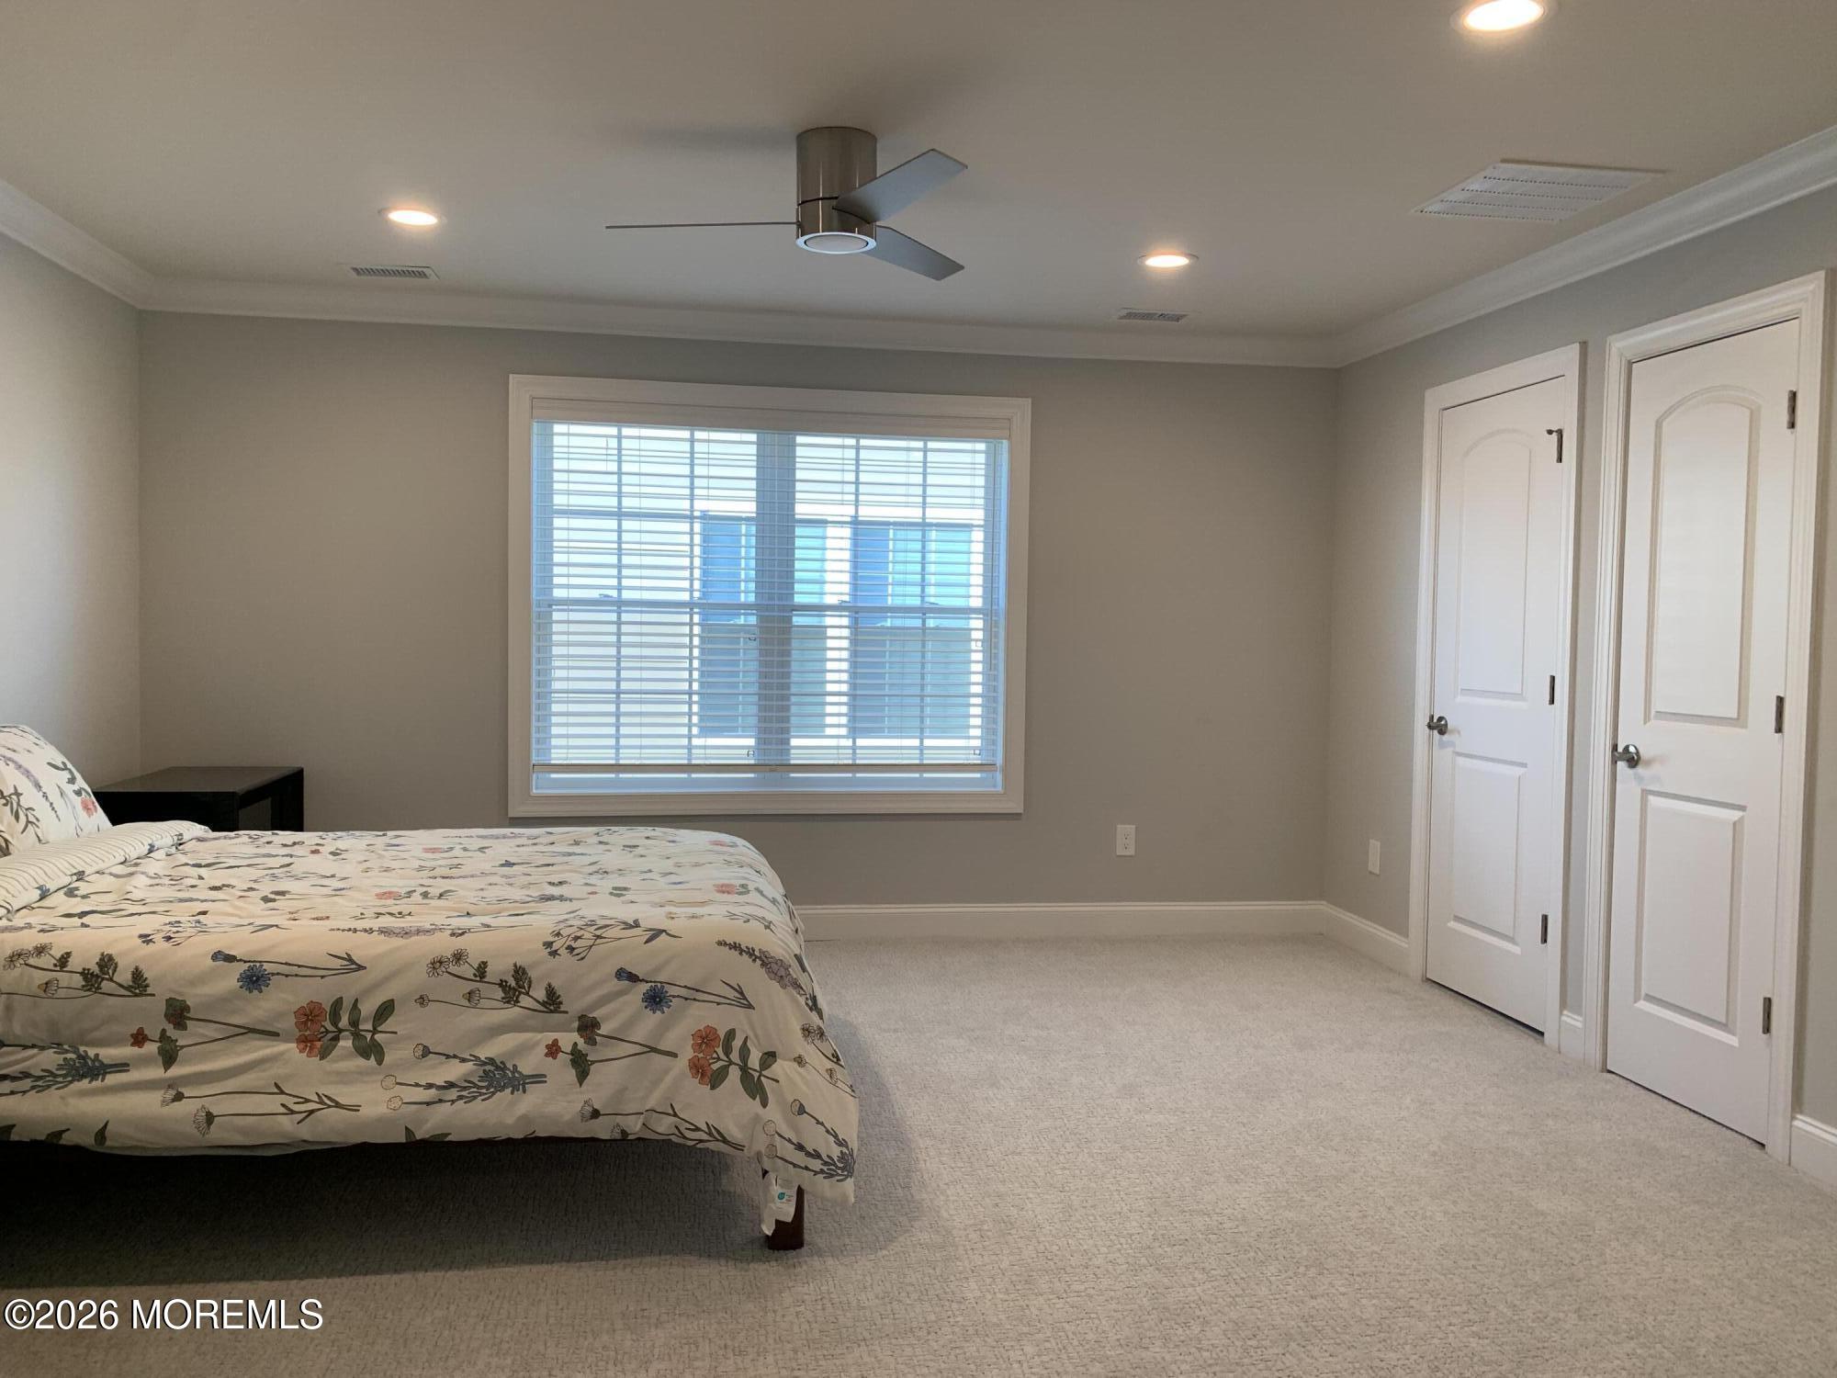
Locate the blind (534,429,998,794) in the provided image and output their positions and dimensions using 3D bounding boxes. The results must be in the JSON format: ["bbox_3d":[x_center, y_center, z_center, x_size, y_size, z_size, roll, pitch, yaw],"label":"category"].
[{"bbox_3d":[-0.555,-0.330,5.398,1.840,1.441,0.060,0,3,-10],"label":"blind"}]

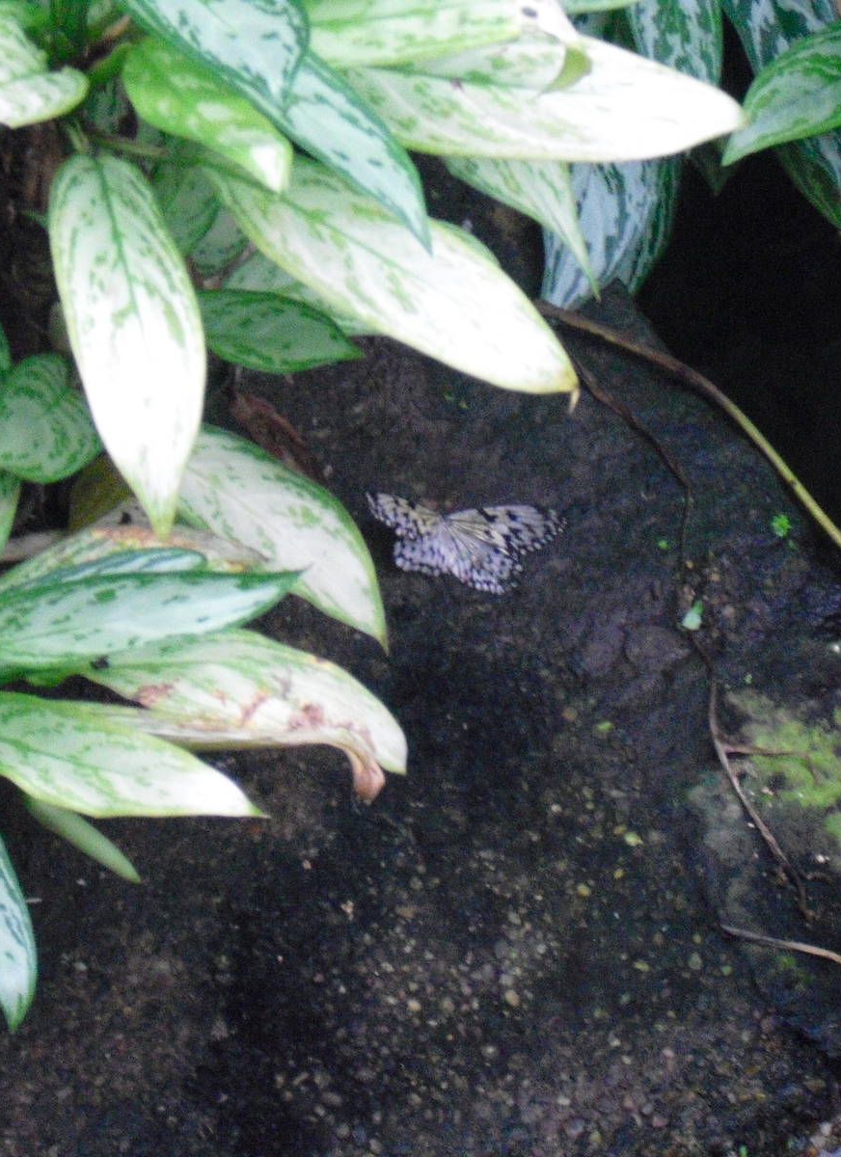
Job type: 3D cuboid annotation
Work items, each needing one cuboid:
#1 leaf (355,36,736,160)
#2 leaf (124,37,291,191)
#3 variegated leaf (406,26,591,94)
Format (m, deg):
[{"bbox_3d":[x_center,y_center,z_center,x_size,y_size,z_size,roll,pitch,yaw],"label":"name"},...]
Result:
[{"bbox_3d":[0.061,-0.252,2.500,0.222,0.035,0.078,9,60,-2],"label":"leaf"},{"bbox_3d":[-0.113,-0.248,2.540,0.118,0.025,0.045,40,74,-6],"label":"leaf"},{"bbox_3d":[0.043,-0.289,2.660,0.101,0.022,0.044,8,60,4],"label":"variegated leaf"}]

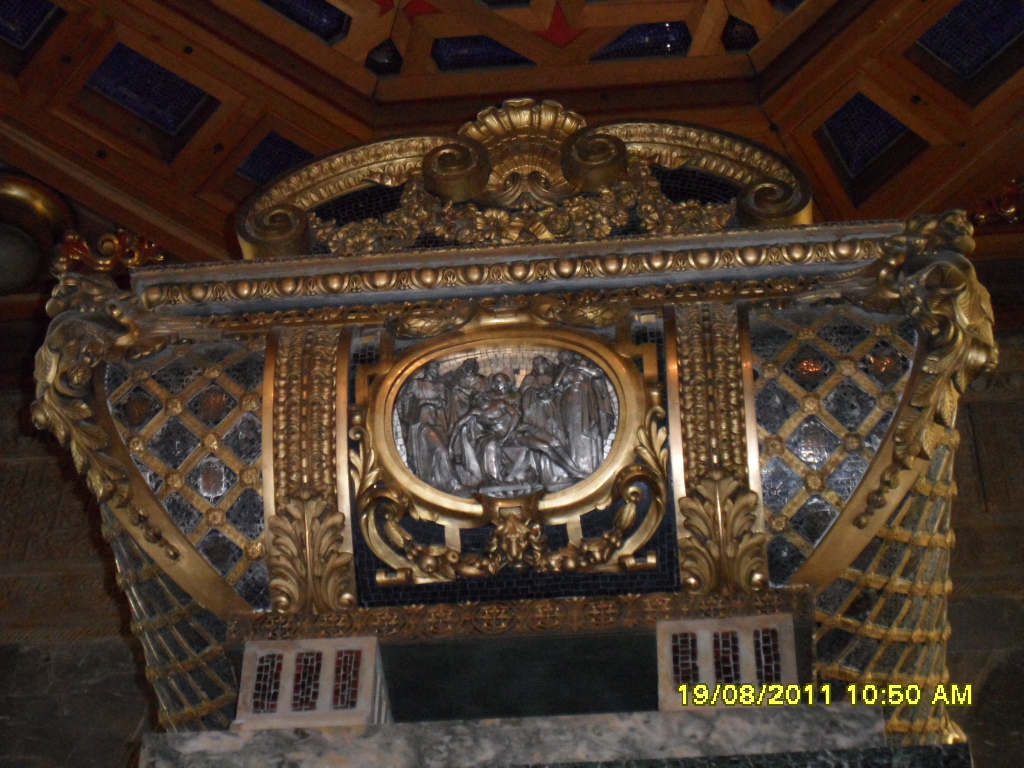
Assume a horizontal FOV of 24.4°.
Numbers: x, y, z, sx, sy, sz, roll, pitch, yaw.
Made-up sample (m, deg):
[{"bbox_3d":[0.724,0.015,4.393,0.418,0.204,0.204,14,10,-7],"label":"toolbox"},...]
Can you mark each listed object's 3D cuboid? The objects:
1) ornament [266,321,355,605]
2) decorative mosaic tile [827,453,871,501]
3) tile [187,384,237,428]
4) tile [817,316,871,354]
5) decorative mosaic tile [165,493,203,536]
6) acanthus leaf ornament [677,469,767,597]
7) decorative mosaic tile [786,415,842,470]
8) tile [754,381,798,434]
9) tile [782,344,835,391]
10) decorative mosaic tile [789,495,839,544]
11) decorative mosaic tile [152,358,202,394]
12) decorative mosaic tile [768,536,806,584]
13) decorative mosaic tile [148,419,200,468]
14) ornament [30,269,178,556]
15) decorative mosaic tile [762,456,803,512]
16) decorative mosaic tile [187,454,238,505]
[{"bbox_3d":[-0.447,0.195,5.327,0.200,0.630,0.130,-3,-10,6],"label":"ornament"},{"bbox_3d":[0.741,0.203,5.214,0.094,0.020,0.103,-3,-87,6],"label":"decorative mosaic tile"},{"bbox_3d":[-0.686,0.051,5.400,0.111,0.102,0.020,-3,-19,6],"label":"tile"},{"bbox_3d":[0.739,-0.108,5.277,0.117,0.096,0.020,-3,-30,6],"label":"tile"},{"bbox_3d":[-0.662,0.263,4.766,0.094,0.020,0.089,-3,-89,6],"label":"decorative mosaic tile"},{"bbox_3d":[0.461,0.327,5.209,0.200,0.085,0.285,-3,-86,6],"label":"acanthus leaf ornament"},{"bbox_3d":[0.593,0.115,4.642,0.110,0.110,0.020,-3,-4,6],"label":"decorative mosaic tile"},{"bbox_3d":[0.586,0.052,5.243,0.095,0.118,0.020,-3,-12,6],"label":"tile"},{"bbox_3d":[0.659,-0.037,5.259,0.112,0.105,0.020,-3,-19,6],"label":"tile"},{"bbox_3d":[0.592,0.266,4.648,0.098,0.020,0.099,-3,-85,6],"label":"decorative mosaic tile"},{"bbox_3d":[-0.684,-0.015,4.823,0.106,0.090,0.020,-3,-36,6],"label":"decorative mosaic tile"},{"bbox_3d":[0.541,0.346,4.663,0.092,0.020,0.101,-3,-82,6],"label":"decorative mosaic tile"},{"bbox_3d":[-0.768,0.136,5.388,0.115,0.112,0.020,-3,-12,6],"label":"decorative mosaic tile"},{"bbox_3d":[-0.927,0.071,5.382,0.180,0.600,0.190,-28,-12,28],"label":"ornament"},{"bbox_3d":[0.596,0.222,5.231,0.090,0.020,0.121,-3,-86,6],"label":"decorative mosaic tile"},{"bbox_3d":[-0.679,0.216,5.366,0.114,0.110,0.020,-3,-4,6],"label":"decorative mosaic tile"}]

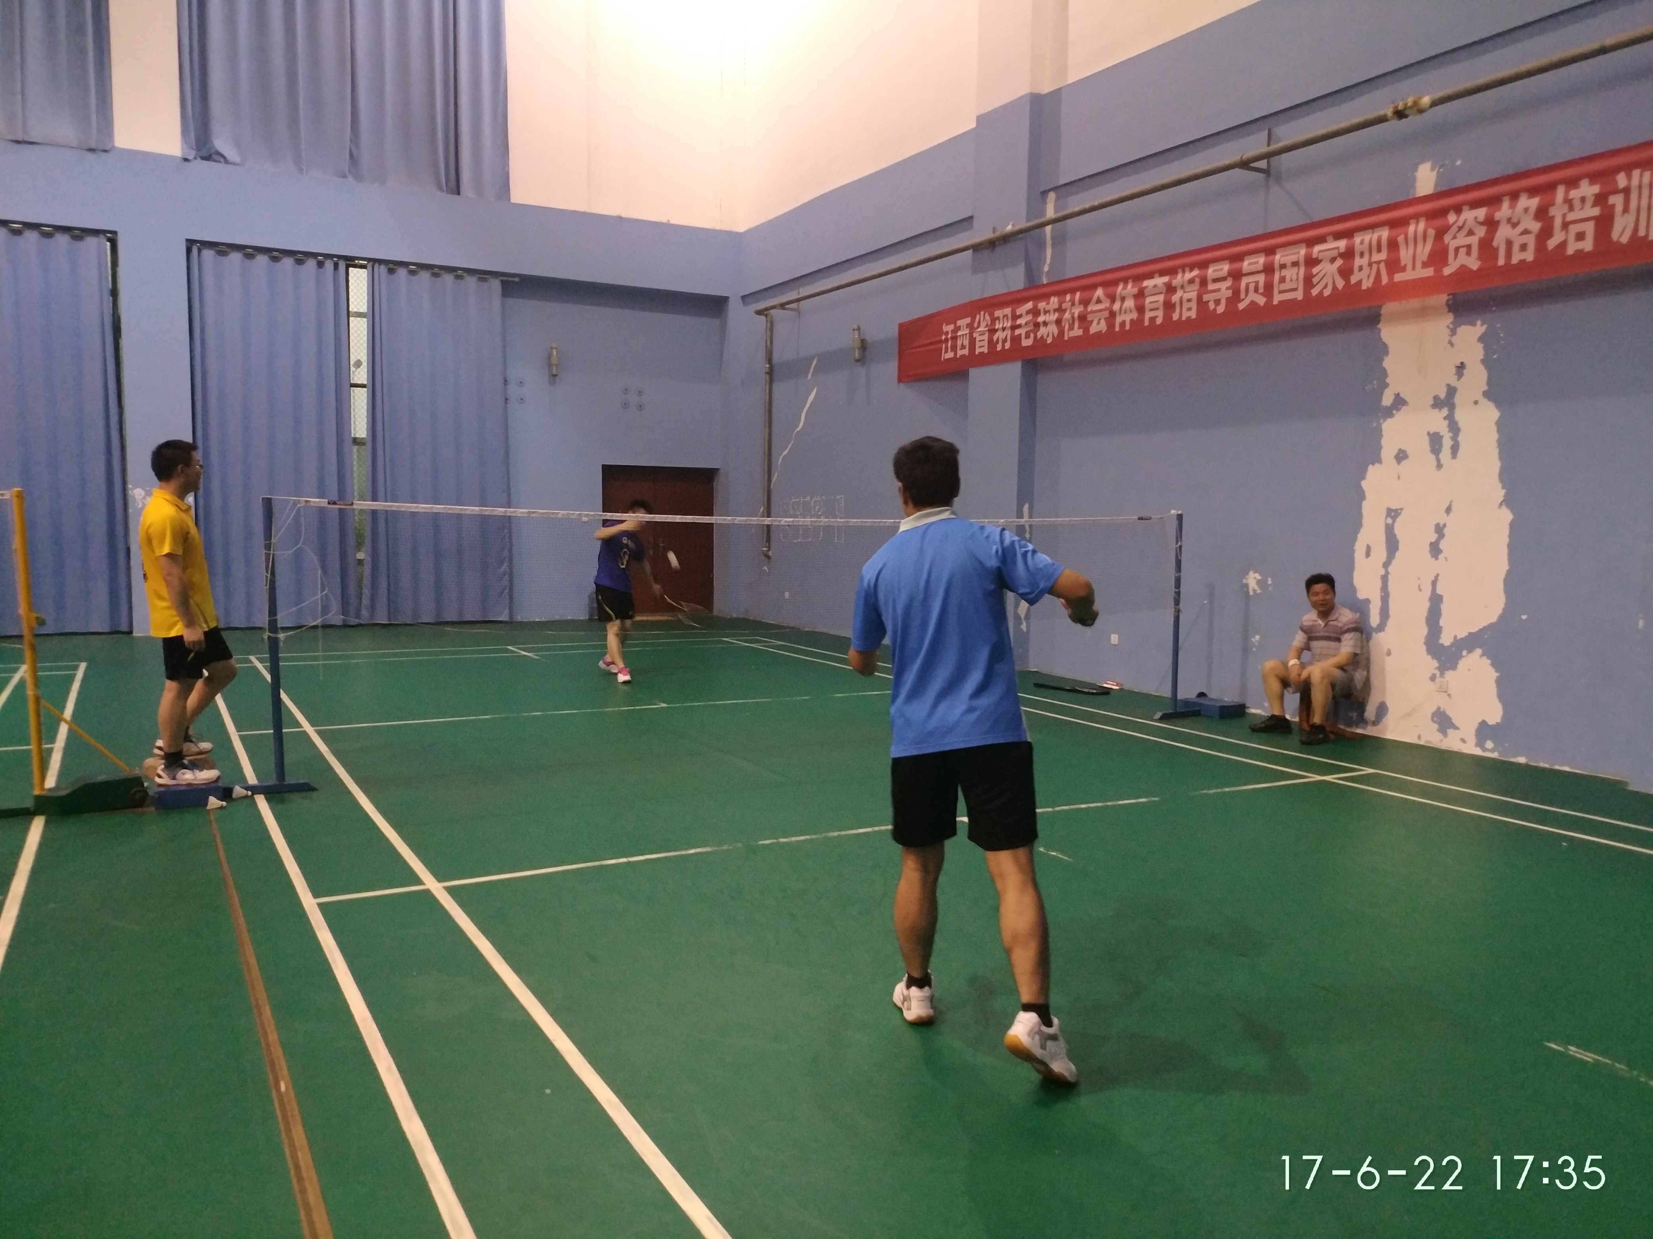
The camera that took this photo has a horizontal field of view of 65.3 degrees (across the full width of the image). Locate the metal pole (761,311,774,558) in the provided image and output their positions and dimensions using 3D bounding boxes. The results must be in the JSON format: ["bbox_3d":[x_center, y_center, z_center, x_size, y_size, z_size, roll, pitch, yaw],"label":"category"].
[{"bbox_3d":[-0.783,-2.448,17.303,0.110,3.270,0.110,-2,5,-28],"label":"metal pole"}]

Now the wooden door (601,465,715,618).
[{"bbox_3d":[-2.363,-1.061,18.034,1.720,2.070,0.100,-2,5,-28],"label":"wooden door"}]

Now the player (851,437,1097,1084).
[{"bbox_3d":[0.379,0.362,3.668,0.670,1.730,0.650,0,5,-6],"label":"player"}]

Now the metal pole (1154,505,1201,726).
[{"bbox_3d":[2.662,-0.035,9.749,0.450,1.560,0.090,-2,5,-28],"label":"metal pole"}]

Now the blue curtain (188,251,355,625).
[{"bbox_3d":[-6.595,-2.100,15.431,1.760,4.430,0.130,-2,5,-28],"label":"blue curtain"}]

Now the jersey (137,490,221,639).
[{"bbox_3d":[-3.276,-0.281,6.509,0.320,0.720,0.480,-3,6,-36],"label":"jersey"}]

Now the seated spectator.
[{"bbox_3d":[3.474,0.245,9.063,0.670,1.140,0.560,-4,7,-43],"label":"seated spectator"}]

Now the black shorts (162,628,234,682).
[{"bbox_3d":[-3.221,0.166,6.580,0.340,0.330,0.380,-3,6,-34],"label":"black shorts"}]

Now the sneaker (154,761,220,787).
[{"bbox_3d":[-3.216,0.775,6.502,0.290,0.115,0.105,-1,5,-16],"label":"sneaker"}]

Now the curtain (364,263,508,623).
[{"bbox_3d":[-4.915,-2.173,16.338,1.780,4.420,0.130,-2,5,-28],"label":"curtain"}]

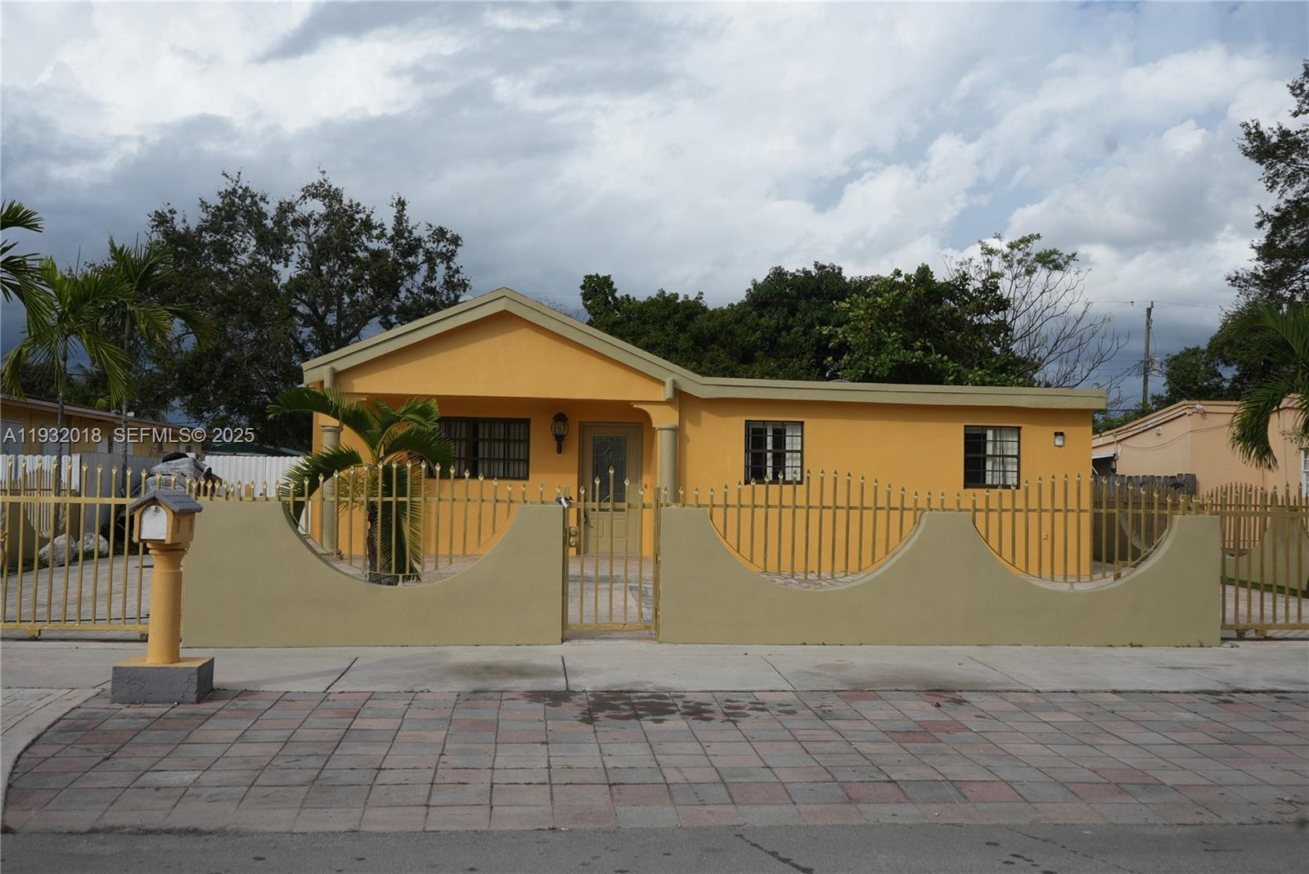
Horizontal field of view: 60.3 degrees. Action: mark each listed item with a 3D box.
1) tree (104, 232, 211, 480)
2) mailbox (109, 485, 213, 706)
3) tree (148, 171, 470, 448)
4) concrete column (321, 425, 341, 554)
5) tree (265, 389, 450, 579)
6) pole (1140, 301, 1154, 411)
[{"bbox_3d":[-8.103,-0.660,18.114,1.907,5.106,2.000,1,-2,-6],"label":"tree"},{"bbox_3d":[-3.211,1.029,7.445,0.540,1.369,0.600,1,-2,-6],"label":"mailbox"},{"bbox_3d":[-10.489,-2.821,33.826,9.715,10.374,9.500,1,-2,-6],"label":"tree"},{"bbox_3d":[-4.816,0.782,16.667,0.312,1.960,0.310,1,-2,-6],"label":"concrete column"},{"bbox_3d":[-3.678,0.616,13.959,2.217,2.466,2.200,1,-2,-6],"label":"tree"},{"bbox_3d":[20.757,-1.133,47.845,0.453,9.279,0.400,1,-2,-6],"label":"pole"}]

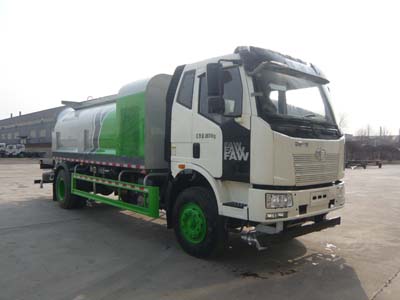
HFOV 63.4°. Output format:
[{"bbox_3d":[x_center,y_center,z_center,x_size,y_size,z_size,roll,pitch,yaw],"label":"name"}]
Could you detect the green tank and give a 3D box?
[{"bbox_3d":[-1.613,-0.572,8.093,2.420,1.740,4.500,0,1,-44],"label":"green tank"}]

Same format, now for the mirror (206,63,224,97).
[{"bbox_3d":[0.200,-0.910,4.175,0.220,0.440,0.130,1,1,-5],"label":"mirror"}]

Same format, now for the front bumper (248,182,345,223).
[{"bbox_3d":[1.604,0.713,4.725,2.460,0.450,0.400,0,1,-44],"label":"front bumper"}]

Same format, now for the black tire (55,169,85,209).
[{"bbox_3d":[-3.434,1.012,8.412,0.300,1.030,1.030,0,1,-44],"label":"black tire"}]

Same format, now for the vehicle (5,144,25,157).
[{"bbox_3d":[-32.685,0.141,57.000,2.100,2.250,4.800,1,1,-12],"label":"vehicle"}]

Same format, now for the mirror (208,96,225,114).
[{"bbox_3d":[0.212,-0.572,4.161,0.200,0.235,0.120,1,1,-5],"label":"mirror"}]

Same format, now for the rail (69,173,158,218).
[{"bbox_3d":[-1.906,0.844,6.686,0.100,0.530,3.500,0,1,-44],"label":"rail"}]

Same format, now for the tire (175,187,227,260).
[{"bbox_3d":[0.005,1.102,4.963,0.280,1.030,1.030,0,1,-44],"label":"tire"}]

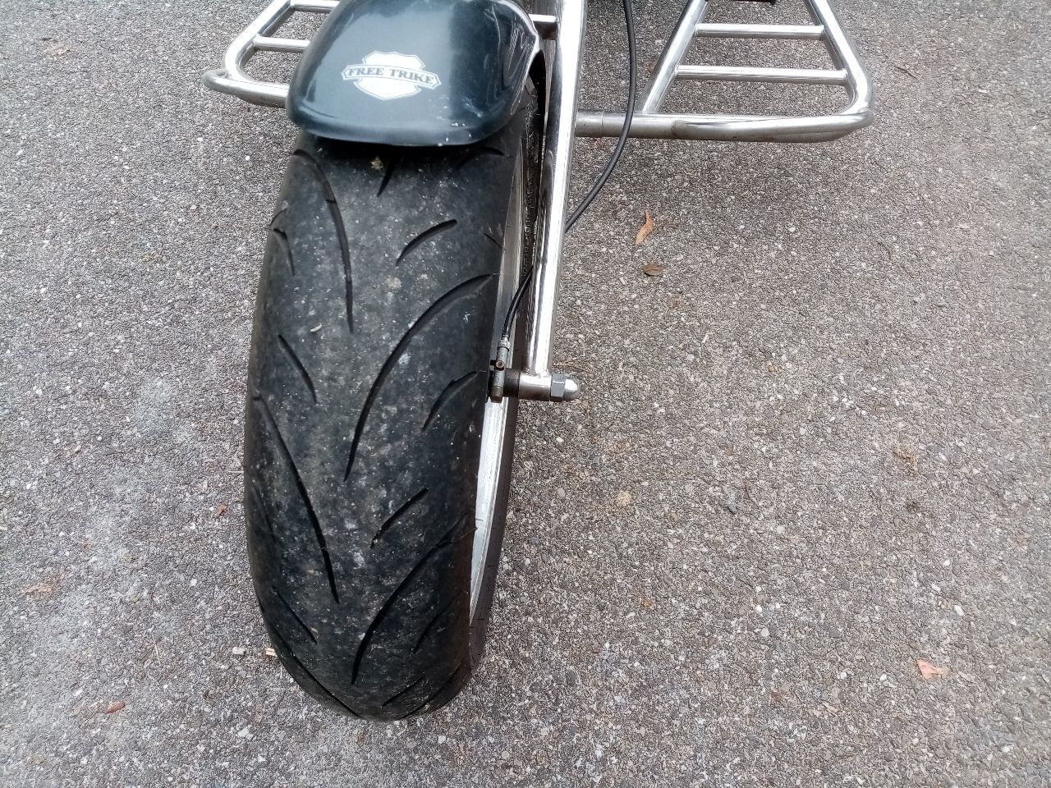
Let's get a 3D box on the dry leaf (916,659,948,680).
[{"bbox_3d":[0.482,0.326,0.933,0.034,0.009,0.024,1,58,-2],"label":"dry leaf"}]

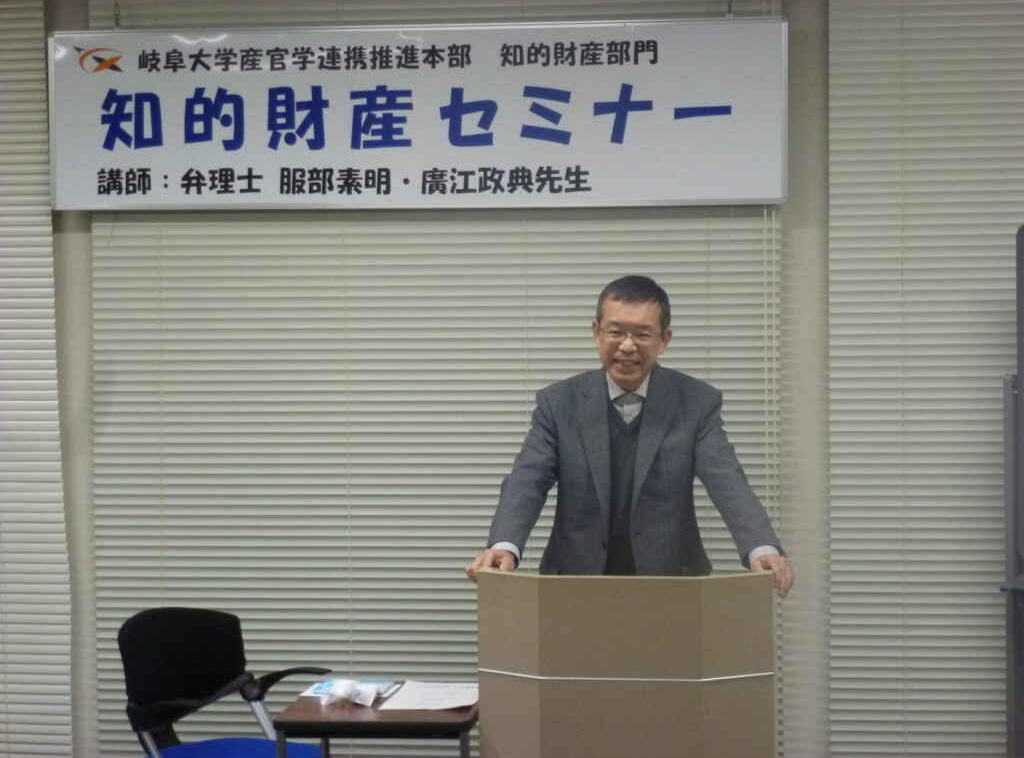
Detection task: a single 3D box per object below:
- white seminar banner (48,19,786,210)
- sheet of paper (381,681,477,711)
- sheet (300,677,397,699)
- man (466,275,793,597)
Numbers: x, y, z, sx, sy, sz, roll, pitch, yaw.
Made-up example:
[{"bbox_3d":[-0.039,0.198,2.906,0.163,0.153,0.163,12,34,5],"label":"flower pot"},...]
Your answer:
[{"bbox_3d":[-0.241,-0.634,5.440,1.800,0.440,0.030,0,2,7],"label":"white seminar banner"},{"bbox_3d":[-0.160,0.695,4.951,0.210,0.015,0.310,0,2,8],"label":"sheet of paper"},{"bbox_3d":[-0.361,0.692,5.050,0.195,0.015,0.180,0,2,7],"label":"sheet"},{"bbox_3d":[0.274,0.578,4.997,0.690,1.620,0.530,0,2,6],"label":"man"}]

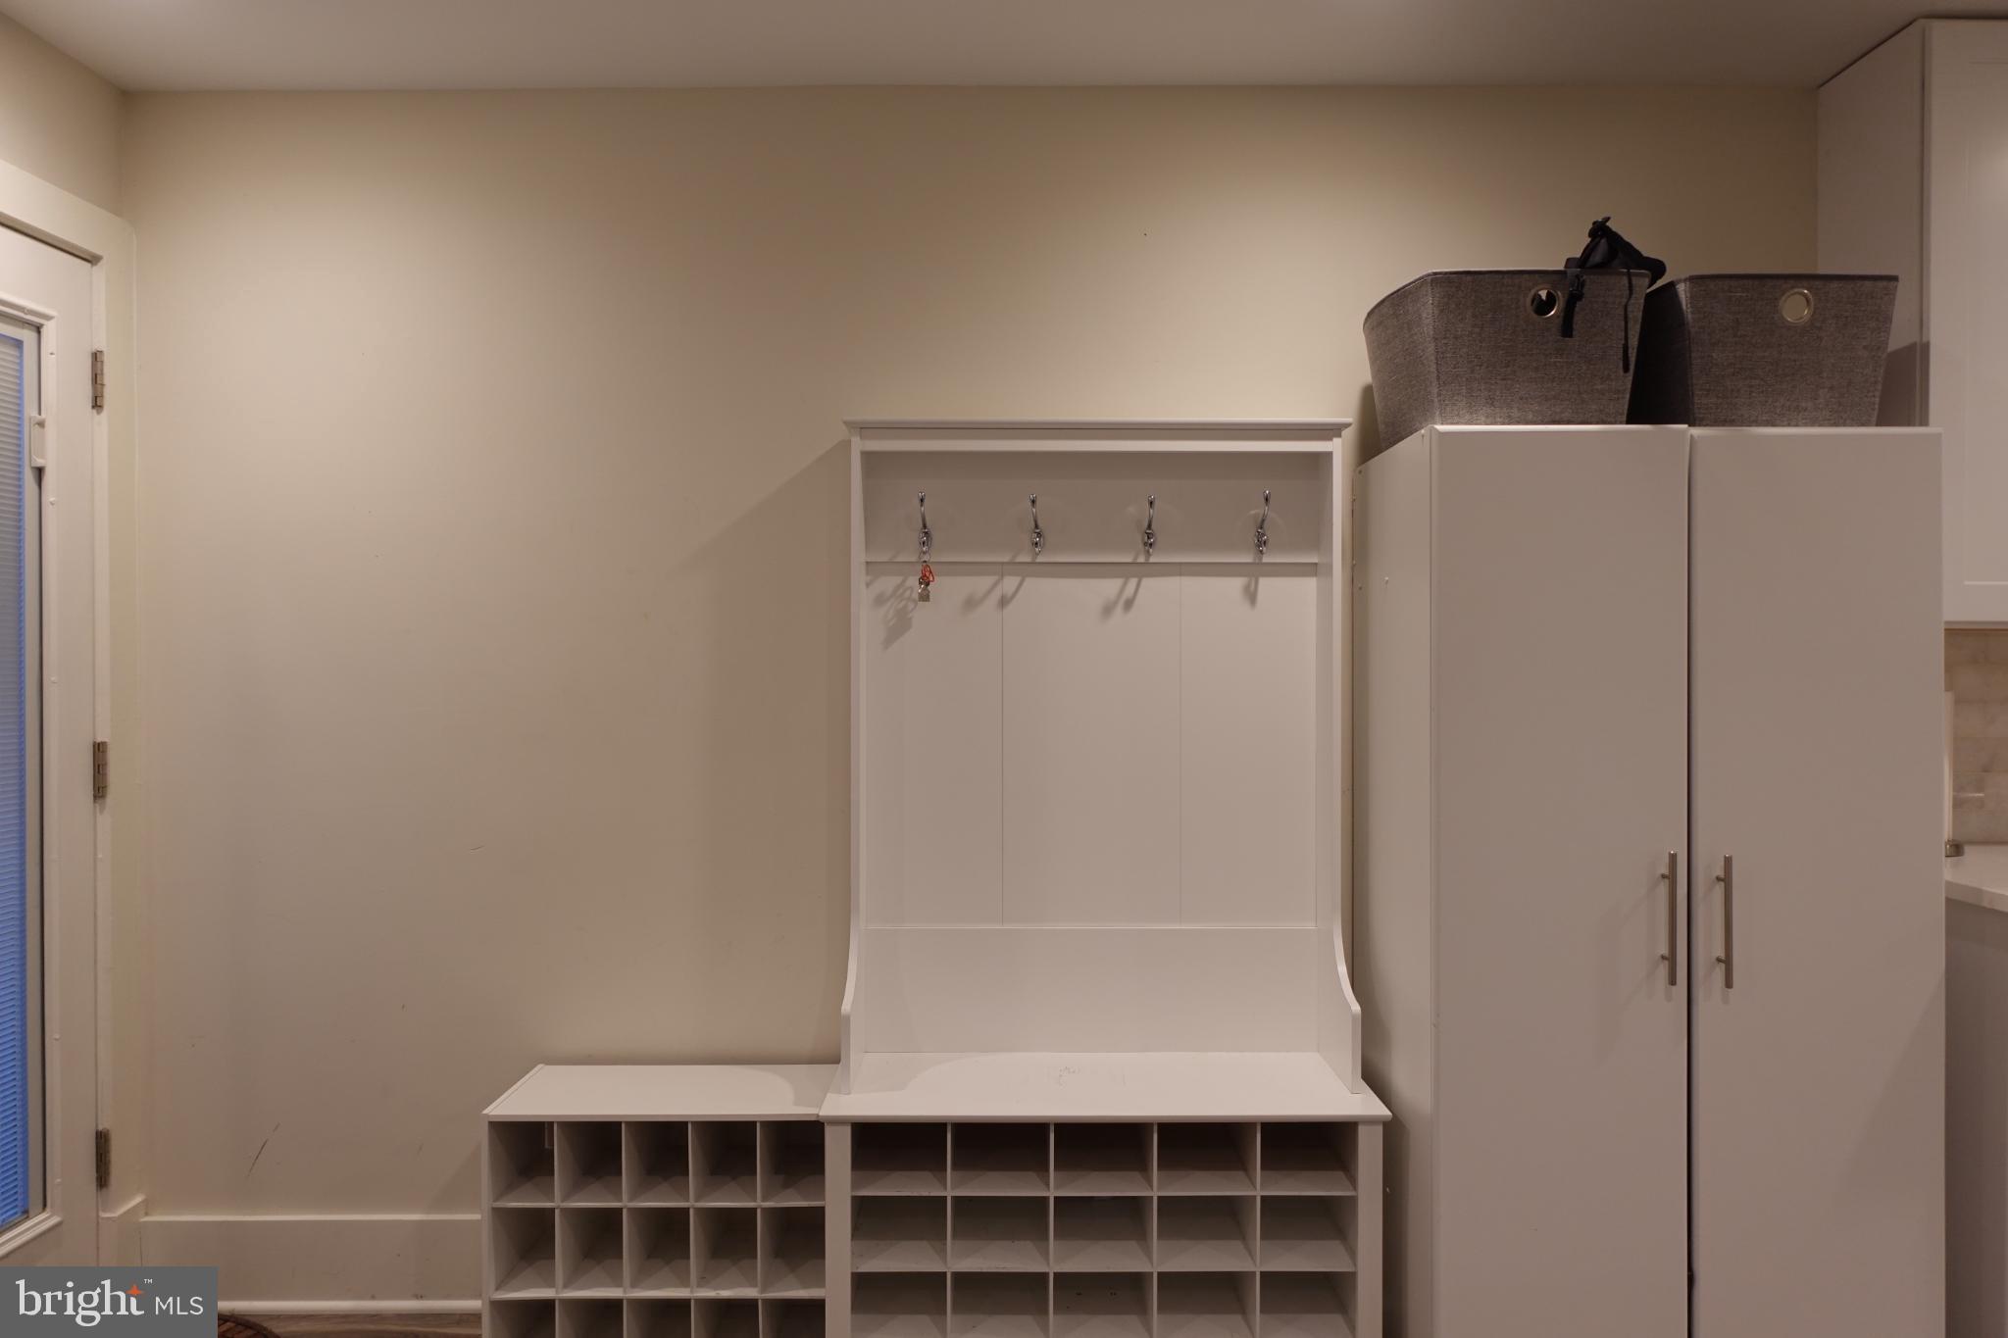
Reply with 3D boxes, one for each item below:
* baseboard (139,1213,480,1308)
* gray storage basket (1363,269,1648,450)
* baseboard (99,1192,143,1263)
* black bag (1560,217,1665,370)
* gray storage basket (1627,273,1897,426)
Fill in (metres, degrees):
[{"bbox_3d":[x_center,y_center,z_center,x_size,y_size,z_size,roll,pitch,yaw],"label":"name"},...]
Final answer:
[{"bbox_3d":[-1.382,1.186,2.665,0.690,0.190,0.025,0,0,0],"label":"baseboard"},{"bbox_3d":[0.902,-0.537,2.450,0.374,0.274,0.385,0,0,0],"label":"gray storage basket"},{"bbox_3d":[-1.724,1.165,2.617,0.045,0.235,0.110,0,0,0],"label":"baseboard"},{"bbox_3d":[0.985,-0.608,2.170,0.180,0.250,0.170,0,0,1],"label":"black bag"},{"bbox_3d":[1.350,-0.536,2.475,0.365,0.274,0.380,0,0,0],"label":"gray storage basket"}]

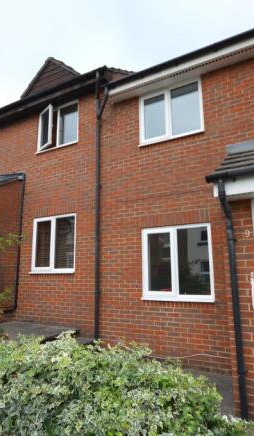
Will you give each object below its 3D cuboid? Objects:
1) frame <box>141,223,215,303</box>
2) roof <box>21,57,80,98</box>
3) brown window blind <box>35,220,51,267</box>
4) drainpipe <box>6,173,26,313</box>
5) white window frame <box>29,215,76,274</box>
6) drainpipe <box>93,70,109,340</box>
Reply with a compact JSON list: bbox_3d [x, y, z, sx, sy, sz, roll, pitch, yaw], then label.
[{"bbox_3d":[0.821,0.774,4.633,1.240,1.240,0.100,-6,-13,27],"label":"frame"},{"bbox_3d":[-1.681,-3.405,7.048,1.950,1.000,1.000,-6,-13,27],"label":"roof"},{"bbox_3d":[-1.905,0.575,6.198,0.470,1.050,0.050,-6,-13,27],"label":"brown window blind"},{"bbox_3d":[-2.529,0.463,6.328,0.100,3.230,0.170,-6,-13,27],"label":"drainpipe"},{"bbox_3d":[-1.624,0.586,5.997,1.240,1.240,0.100,-6,-13,27],"label":"white window frame"},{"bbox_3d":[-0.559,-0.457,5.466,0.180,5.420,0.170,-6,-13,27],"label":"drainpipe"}]

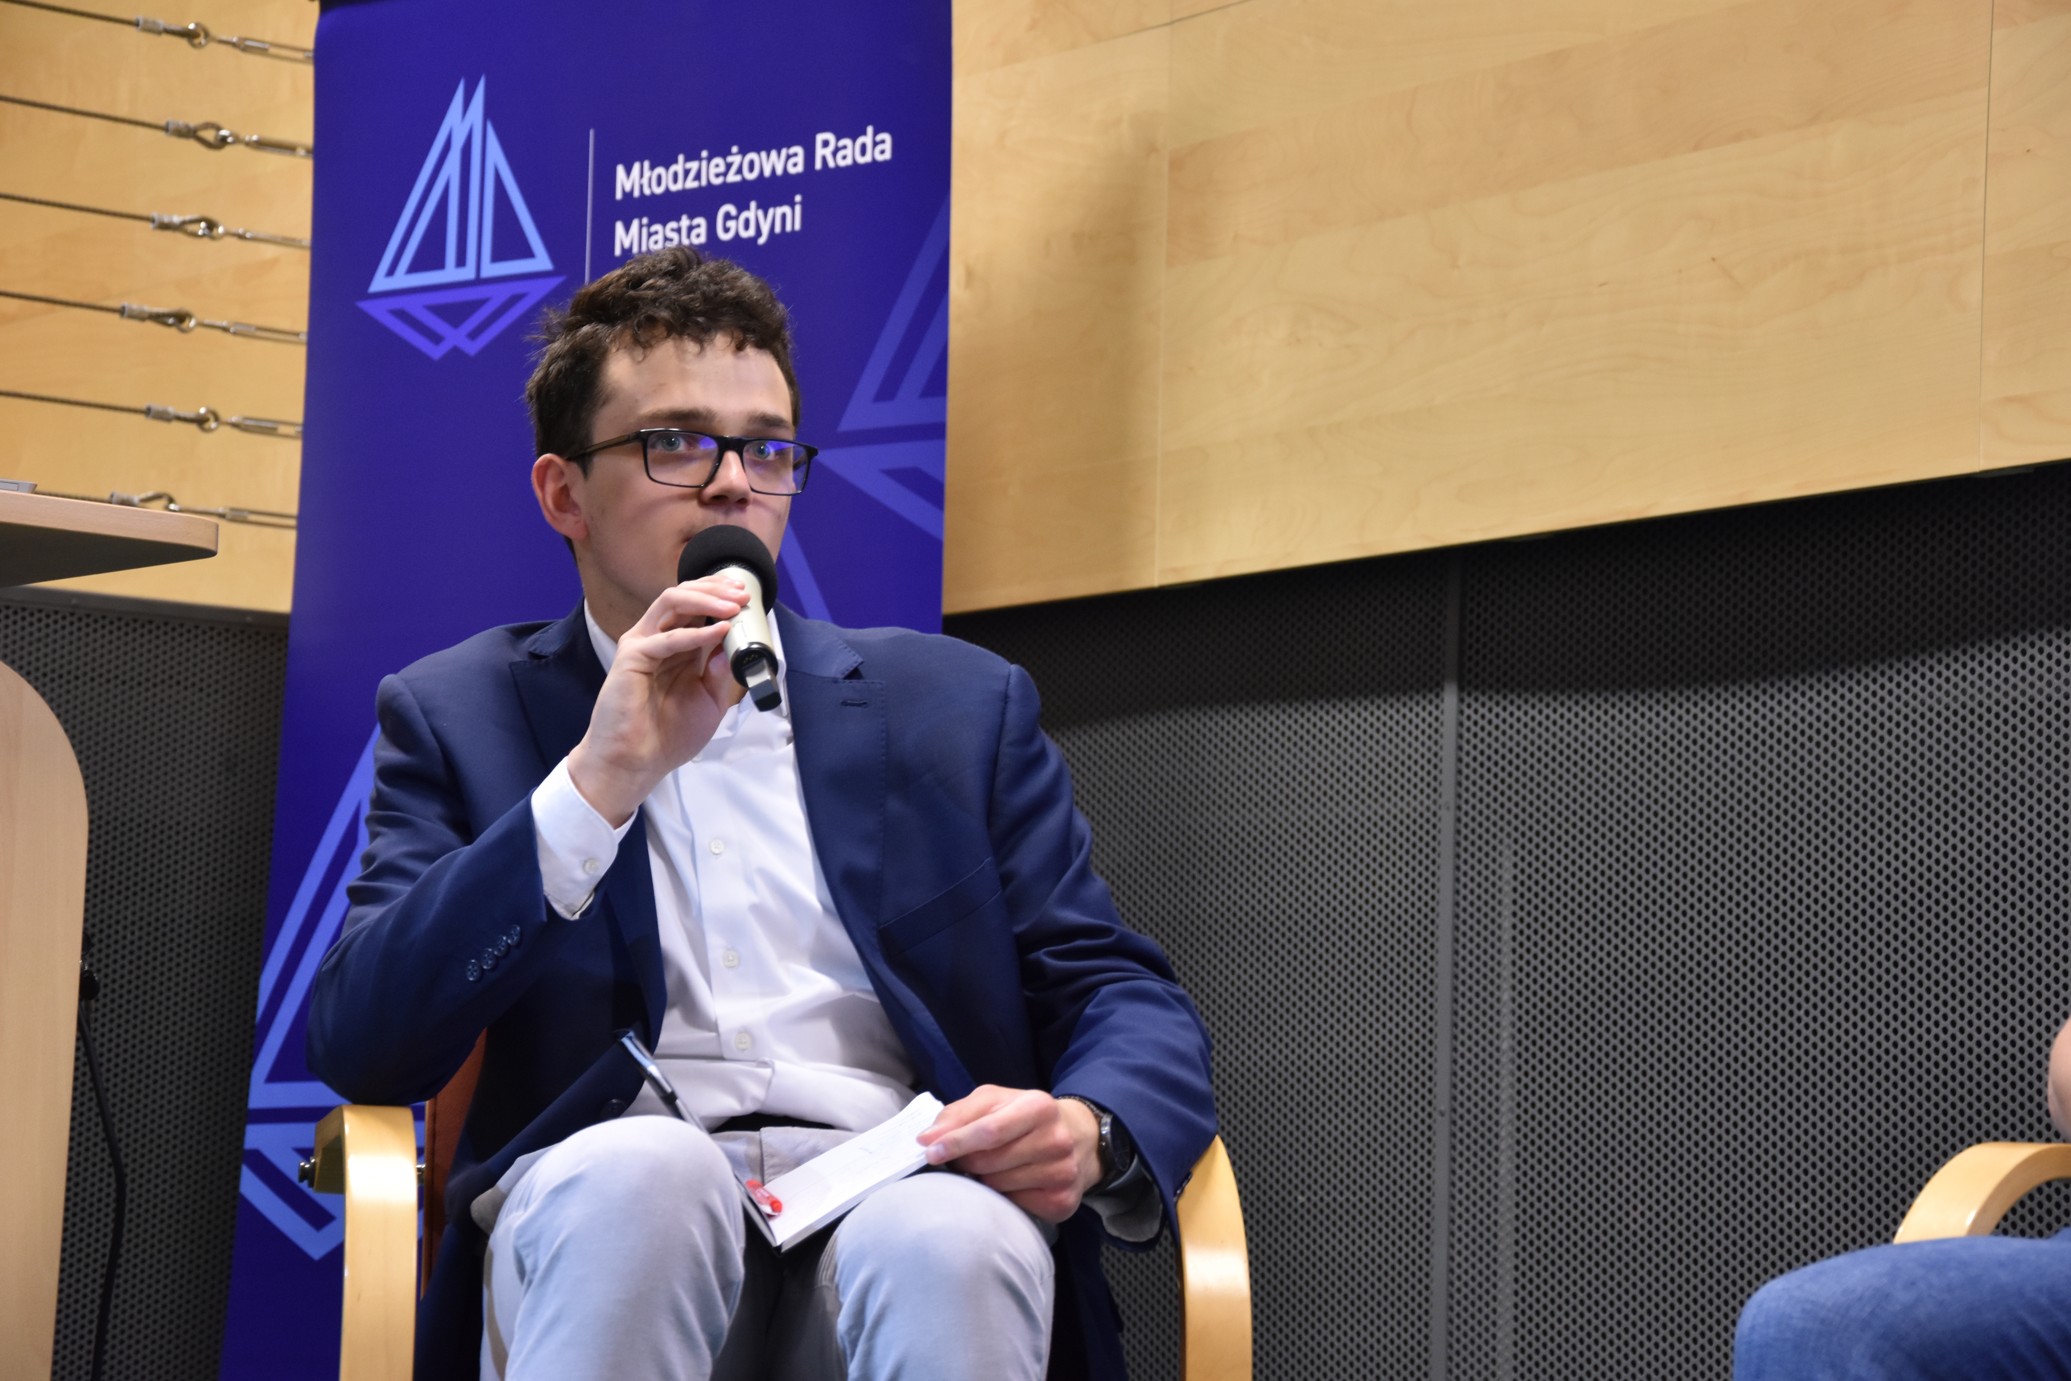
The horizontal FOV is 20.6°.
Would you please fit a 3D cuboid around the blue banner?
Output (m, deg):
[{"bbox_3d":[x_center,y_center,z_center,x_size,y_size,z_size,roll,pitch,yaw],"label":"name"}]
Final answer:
[{"bbox_3d":[-0.491,0.203,6.241,1.000,2.070,0.200,-3,-8,38],"label":"blue banner"}]

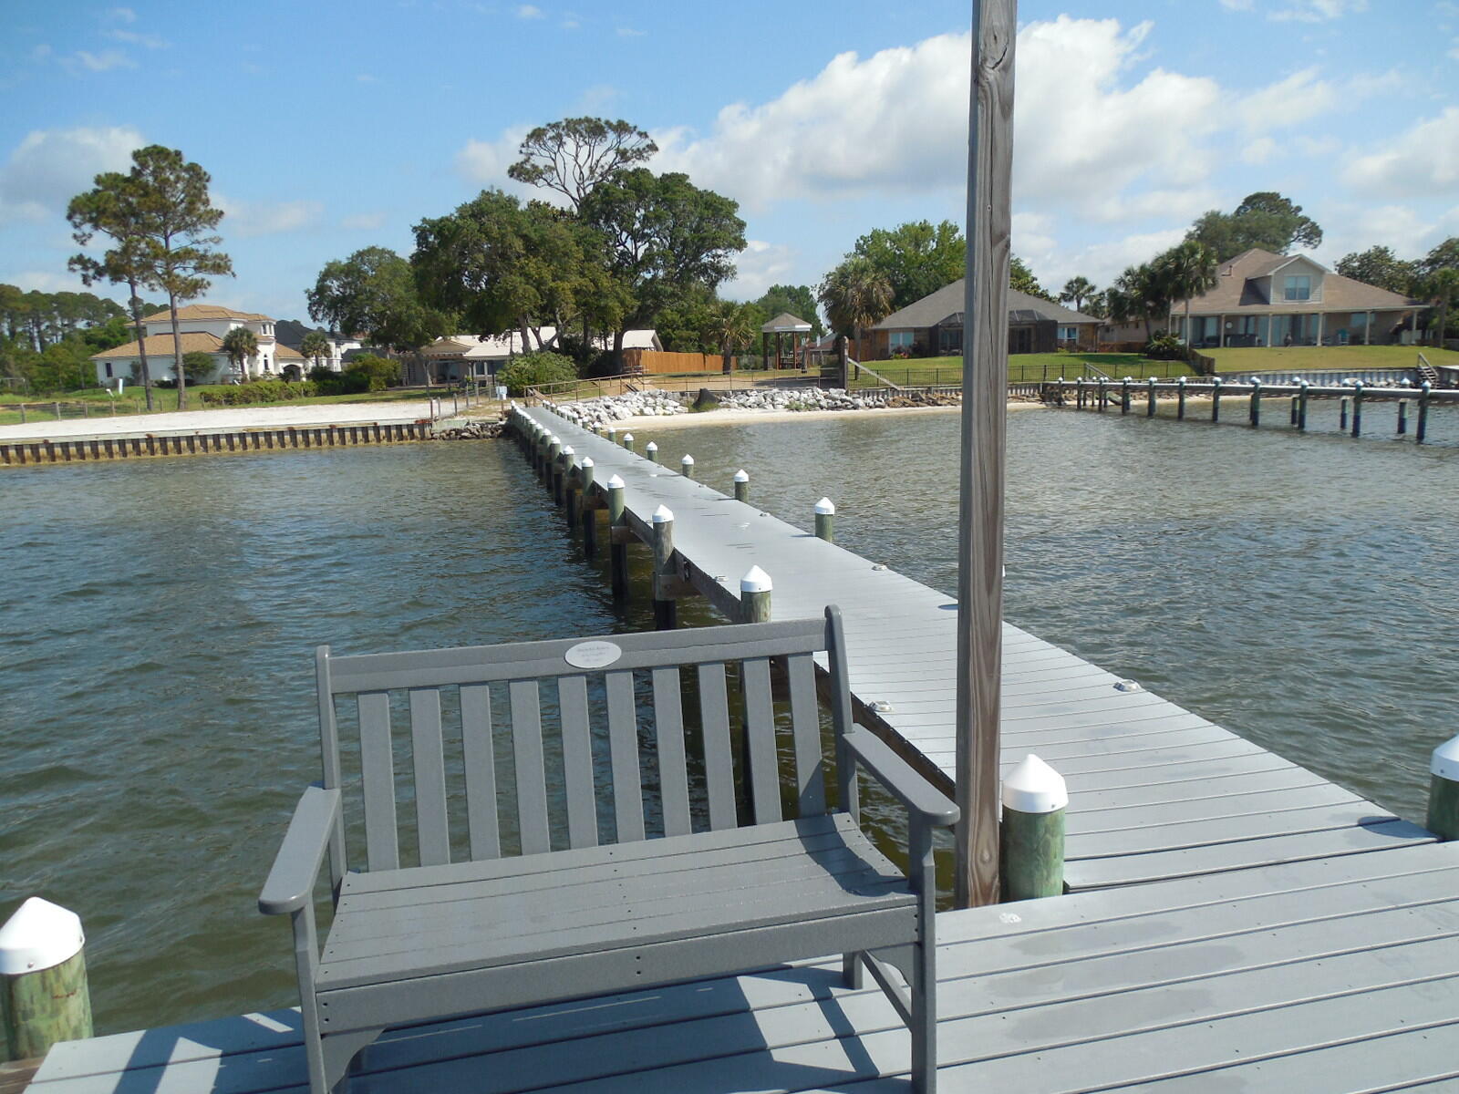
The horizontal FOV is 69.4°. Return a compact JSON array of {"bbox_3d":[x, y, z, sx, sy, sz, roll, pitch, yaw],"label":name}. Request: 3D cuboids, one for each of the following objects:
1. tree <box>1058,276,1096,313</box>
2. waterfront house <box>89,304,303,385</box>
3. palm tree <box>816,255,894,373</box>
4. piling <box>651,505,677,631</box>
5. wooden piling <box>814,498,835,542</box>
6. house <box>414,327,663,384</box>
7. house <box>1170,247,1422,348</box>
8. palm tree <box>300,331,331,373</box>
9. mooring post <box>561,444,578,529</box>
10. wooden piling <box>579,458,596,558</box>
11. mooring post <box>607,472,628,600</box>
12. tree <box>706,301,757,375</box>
[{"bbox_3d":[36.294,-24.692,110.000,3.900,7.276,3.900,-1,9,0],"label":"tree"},{"bbox_3d":[-55.125,-20.930,109.000,17.000,8.300,12.500,5,11,32],"label":"waterfront house"},{"bbox_3d":[7.925,-14.494,66.000,4.500,7.393,4.500,-1,9,0],"label":"palm tree"},{"bbox_3d":[-0.551,0.352,8.922,0.177,1.420,0.177,-3,9,-13],"label":"piling"},{"bbox_3d":[0.845,0.261,9.313,0.177,1.400,0.177,-3,9,-13],"label":"wooden piling"},{"bbox_3d":[-18.084,-18.686,101.655,22.800,5.400,12.000,-1,9,-1],"label":"house"},{"bbox_3d":[44.750,-20.673,87.666,19.400,8.050,14.000,0,10,9],"label":"house"},{"bbox_3d":[-43.588,-20.263,111.000,3.200,4.920,3.200,-4,10,-21],"label":"palm tree"},{"bbox_3d":[-2.668,-1.005,17.719,0.177,1.380,0.177,-3,9,-13],"label":"mooring post"},{"bbox_3d":[-1.989,-0.571,15.062,0.190,1.433,0.190,-3,10,-13],"label":"wooden piling"},{"bbox_3d":[-1.256,-0.103,11.855,0.177,1.420,0.177,-3,9,-13],"label":"mooring post"},{"bbox_3d":[0.143,-13.091,66.000,3.200,4.533,3.200,-1,9,0],"label":"tree"}]

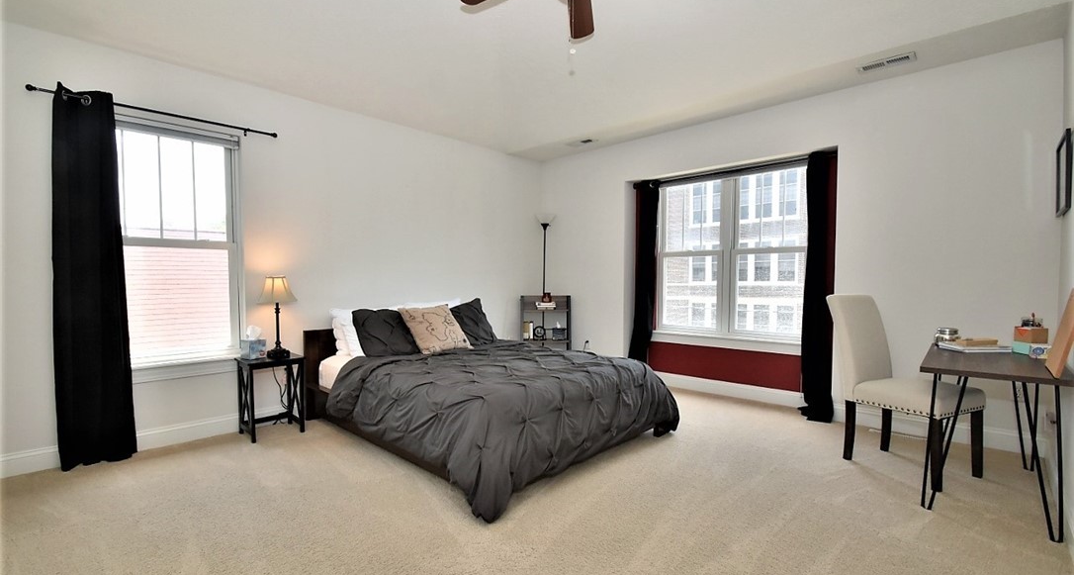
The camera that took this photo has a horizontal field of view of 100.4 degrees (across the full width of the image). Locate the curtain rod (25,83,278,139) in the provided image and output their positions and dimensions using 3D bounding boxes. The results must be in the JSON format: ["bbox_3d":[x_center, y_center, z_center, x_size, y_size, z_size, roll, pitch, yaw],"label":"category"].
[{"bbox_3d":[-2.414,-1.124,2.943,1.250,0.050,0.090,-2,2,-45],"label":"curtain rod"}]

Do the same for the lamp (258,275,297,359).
[{"bbox_3d":[-1.940,0.217,3.356,0.296,0.605,0.296,1,2,43],"label":"lamp"}]

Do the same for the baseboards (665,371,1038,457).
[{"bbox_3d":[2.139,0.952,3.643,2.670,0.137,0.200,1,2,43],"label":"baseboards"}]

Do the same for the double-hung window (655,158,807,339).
[{"bbox_3d":[1.772,-0.314,4.154,1.414,1.516,0.103,1,2,43],"label":"double-hung window"}]

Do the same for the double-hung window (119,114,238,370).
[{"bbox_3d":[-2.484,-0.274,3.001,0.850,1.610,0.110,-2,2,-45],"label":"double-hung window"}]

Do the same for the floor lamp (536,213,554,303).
[{"bbox_3d":[0.100,0.052,5.466,0.247,1.898,0.247,0,1,0],"label":"floor lamp"}]

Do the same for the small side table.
[{"bbox_3d":[-1.950,0.793,3.288,0.362,0.540,0.362,1,2,43],"label":"small side table"}]

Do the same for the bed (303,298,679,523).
[{"bbox_3d":[-0.432,0.604,3.437,2.280,0.889,1.767,1,2,43],"label":"bed"}]

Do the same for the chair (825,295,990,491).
[{"bbox_3d":[2.113,0.549,2.615,0.470,0.990,0.615,-1,2,-27],"label":"chair"}]

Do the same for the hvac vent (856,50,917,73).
[{"bbox_3d":[2.327,-1.489,2.975,0.308,0.023,0.137,1,2,43],"label":"hvac vent"}]

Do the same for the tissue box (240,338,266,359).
[{"bbox_3d":[-2.098,0.453,3.309,0.114,0.139,0.114,1,2,31],"label":"tissue box"}]

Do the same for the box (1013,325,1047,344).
[{"bbox_3d":[2.677,0.262,2.430,0.095,0.079,0.095,0,1,3],"label":"box"}]

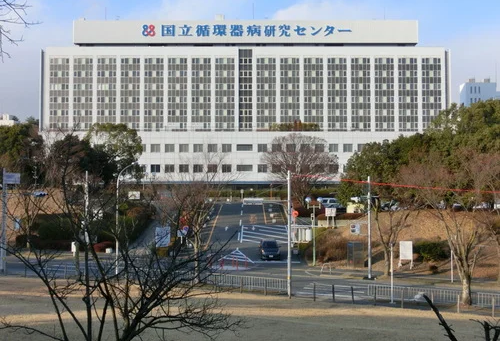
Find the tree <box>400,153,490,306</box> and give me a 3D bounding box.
[{"bbox_3d":[11.346,3.375,39.500,5.400,8.950,5.400,0,-2,0],"label":"tree"}]

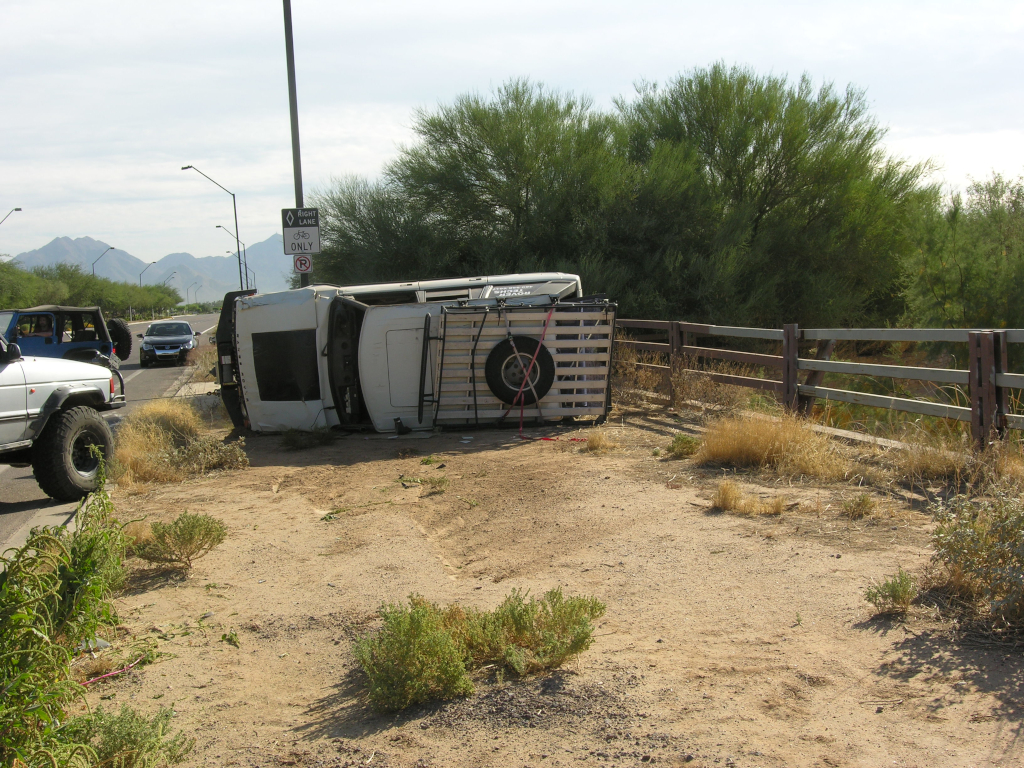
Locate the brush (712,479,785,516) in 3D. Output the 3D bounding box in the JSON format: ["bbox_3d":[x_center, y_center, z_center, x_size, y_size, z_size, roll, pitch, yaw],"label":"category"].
[{"bbox_3d":[1.631,0.754,7.898,0.480,0.220,0.320,-3,4,0],"label":"brush"}]

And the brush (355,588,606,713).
[{"bbox_3d":[-0.091,1.006,4.668,0.970,0.350,0.650,-3,4,0],"label":"brush"}]

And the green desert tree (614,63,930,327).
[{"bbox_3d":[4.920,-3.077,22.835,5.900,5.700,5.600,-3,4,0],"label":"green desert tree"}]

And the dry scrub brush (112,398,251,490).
[{"bbox_3d":[-3.186,0.506,11.168,1.250,0.660,1.100,-3,4,0],"label":"dry scrub brush"}]

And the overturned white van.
[{"bbox_3d":[-1.243,-0.445,14.407,4.750,1.800,2.080,-2,8,3],"label":"overturned white van"}]

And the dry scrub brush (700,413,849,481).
[{"bbox_3d":[2.184,0.492,9.663,1.200,0.430,0.800,-3,4,0],"label":"dry scrub brush"}]

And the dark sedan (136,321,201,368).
[{"bbox_3d":[-11.290,-1.345,37.805,1.840,1.450,4.600,-4,4,-14],"label":"dark sedan"}]

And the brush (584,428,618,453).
[{"bbox_3d":[0.901,0.534,11.421,0.330,0.200,0.270,-3,4,0],"label":"brush"}]

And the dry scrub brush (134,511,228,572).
[{"bbox_3d":[-1.924,0.938,6.889,0.500,0.320,0.420,-3,4,0],"label":"dry scrub brush"}]

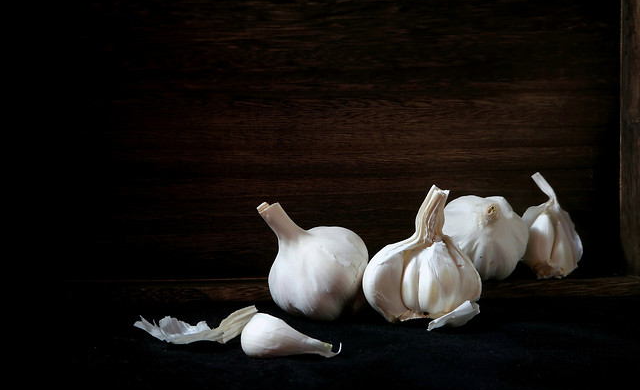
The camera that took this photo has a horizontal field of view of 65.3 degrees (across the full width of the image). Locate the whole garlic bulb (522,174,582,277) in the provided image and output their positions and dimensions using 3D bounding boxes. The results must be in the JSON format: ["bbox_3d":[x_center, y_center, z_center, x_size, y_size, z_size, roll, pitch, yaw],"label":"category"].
[{"bbox_3d":[0.150,0.020,0.322,0.037,0.068,0.037,-6,-4,25],"label":"whole garlic bulb"}]

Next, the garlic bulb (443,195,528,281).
[{"bbox_3d":[0.105,0.027,0.315,0.053,0.048,0.053,-5,46,5],"label":"garlic bulb"}]

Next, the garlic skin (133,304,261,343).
[{"bbox_3d":[-0.057,0.061,0.232,0.056,0.015,0.026,0,2,0],"label":"garlic skin"}]

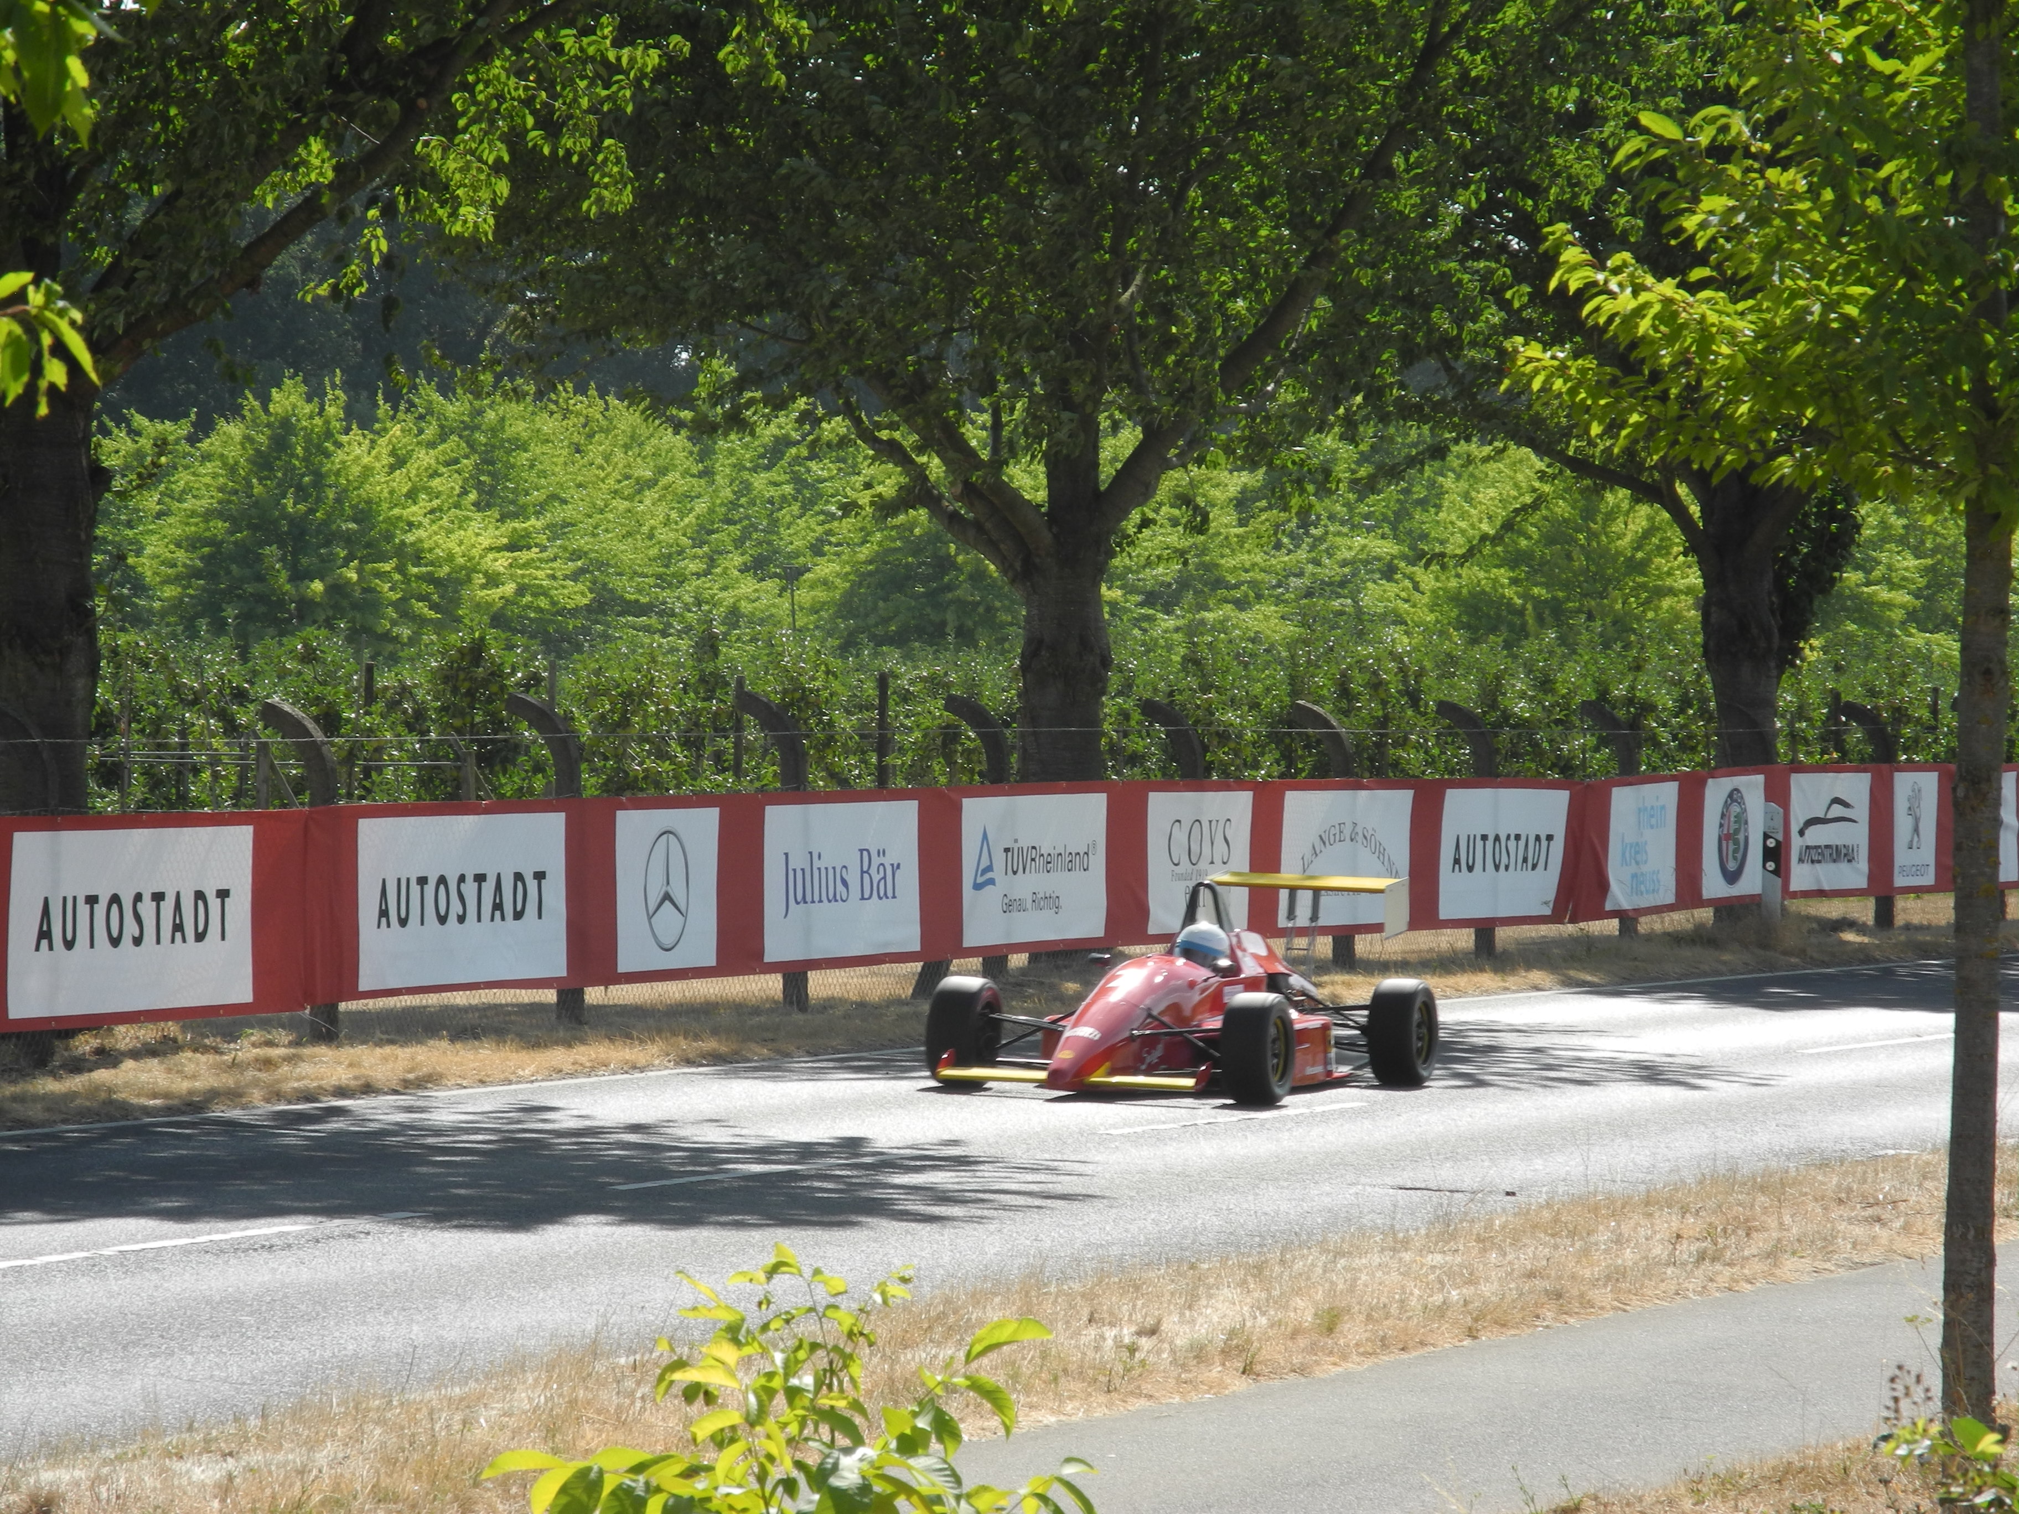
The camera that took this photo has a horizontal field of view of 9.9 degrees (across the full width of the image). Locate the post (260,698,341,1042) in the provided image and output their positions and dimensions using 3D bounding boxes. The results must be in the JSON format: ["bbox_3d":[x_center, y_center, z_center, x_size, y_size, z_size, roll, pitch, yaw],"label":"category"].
[{"bbox_3d":[-3.607,0.578,59.340,0.400,1.741,0.115,0,0,18],"label":"post"}]

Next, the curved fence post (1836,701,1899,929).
[{"bbox_3d":[6.271,0.426,85.307,0.375,1.672,0.105,0,0,19],"label":"curved fence post"}]

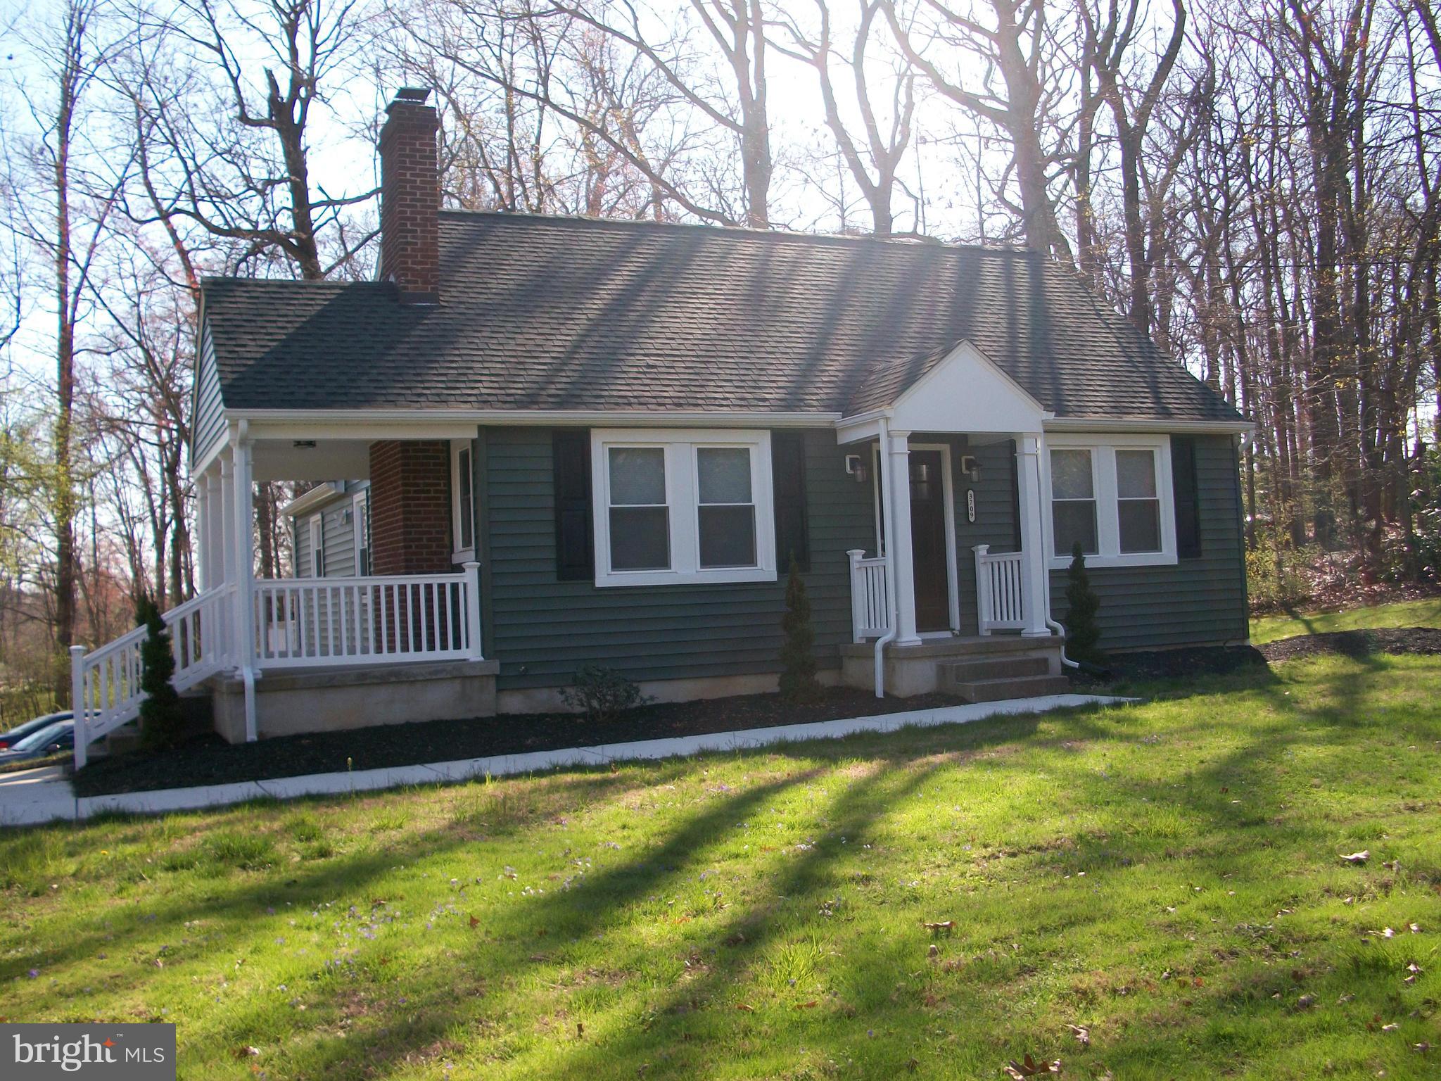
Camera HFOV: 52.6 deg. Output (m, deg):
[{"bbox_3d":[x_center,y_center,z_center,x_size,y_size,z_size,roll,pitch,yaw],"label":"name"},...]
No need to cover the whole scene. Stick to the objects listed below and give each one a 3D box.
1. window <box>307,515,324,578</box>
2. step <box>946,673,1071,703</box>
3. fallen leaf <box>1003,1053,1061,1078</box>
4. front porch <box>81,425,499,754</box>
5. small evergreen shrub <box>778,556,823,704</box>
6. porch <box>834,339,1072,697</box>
[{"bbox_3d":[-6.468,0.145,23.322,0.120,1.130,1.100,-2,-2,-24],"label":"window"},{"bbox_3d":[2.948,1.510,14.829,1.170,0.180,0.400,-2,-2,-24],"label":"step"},{"bbox_3d":[0.908,1.538,4.248,0.160,0.050,0.110,-2,-2,-24],"label":"fallen leaf"},{"bbox_3d":[-4.789,0.595,15.379,3.800,3.100,4.400,-2,-2,-24],"label":"front porch"},{"bbox_3d":[0.796,0.893,15.001,0.450,1.476,0.450,-2,-2,0],"label":"small evergreen shrub"},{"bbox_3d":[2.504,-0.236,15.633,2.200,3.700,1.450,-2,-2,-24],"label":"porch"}]

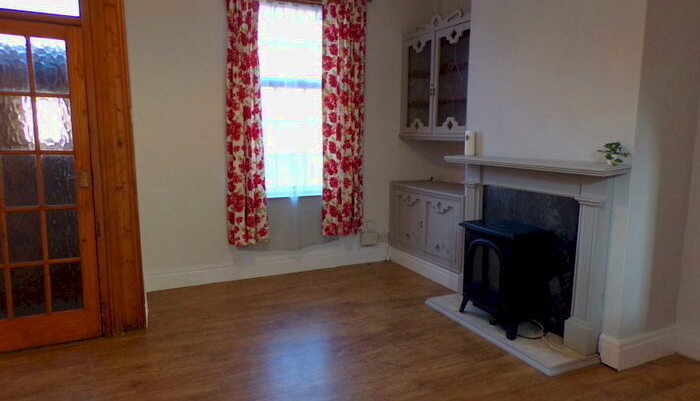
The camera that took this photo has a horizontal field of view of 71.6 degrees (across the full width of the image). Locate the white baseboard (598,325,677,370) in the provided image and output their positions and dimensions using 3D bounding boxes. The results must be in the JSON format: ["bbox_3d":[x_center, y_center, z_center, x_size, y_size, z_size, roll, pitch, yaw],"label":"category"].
[{"bbox_3d":[1.752,0.864,2.934,0.513,0.188,0.127,-4,9,-24],"label":"white baseboard"}]

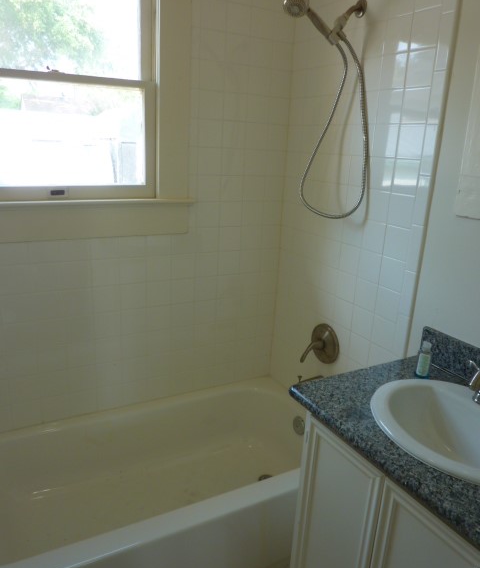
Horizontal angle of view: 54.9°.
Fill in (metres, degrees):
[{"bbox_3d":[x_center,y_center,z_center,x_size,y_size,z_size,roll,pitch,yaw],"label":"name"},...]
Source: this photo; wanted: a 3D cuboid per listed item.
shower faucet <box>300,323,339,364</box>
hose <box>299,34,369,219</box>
[{"bbox_3d":[0.320,0.259,1.935,0.095,0.180,0.178,-6,18,-28],"label":"shower faucet"},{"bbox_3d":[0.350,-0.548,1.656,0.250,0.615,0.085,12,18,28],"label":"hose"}]

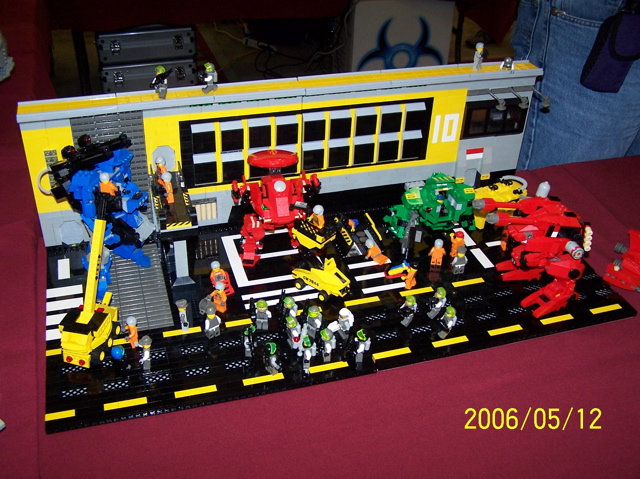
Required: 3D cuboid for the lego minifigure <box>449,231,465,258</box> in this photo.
[{"bbox_3d":[0.199,0.009,1.022,0.024,0.040,0.015,-11,37,-19],"label":"lego minifigure"}]

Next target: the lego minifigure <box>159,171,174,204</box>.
[{"bbox_3d":[-0.201,-0.068,0.922,0.015,0.041,0.022,-16,39,-25],"label":"lego minifigure"}]

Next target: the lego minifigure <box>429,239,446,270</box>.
[{"bbox_3d":[0.170,0.018,1.014,0.023,0.040,0.014,5,35,4],"label":"lego minifigure"}]

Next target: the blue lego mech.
[{"bbox_3d":[-0.274,-0.030,0.915,0.112,0.192,0.108,17,37,19],"label":"blue lego mech"}]

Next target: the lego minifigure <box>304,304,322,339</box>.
[{"bbox_3d":[-0.009,0.104,0.869,0.024,0.041,0.018,22,39,25],"label":"lego minifigure"}]

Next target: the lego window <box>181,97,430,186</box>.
[{"bbox_3d":[-0.010,-0.142,1.025,0.378,0.107,0.020,-8,36,-15],"label":"lego window"}]

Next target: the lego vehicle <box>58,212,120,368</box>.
[{"bbox_3d":[-0.266,0.060,0.813,0.044,0.158,0.112,10,35,10],"label":"lego vehicle"}]

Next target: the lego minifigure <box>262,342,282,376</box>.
[{"bbox_3d":[-0.055,0.140,0.816,0.023,0.042,0.025,-6,35,-12],"label":"lego minifigure"}]

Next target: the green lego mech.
[{"bbox_3d":[0.171,-0.044,1.061,0.150,0.090,0.108,-3,35,-9],"label":"green lego mech"}]

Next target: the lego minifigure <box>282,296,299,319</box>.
[{"bbox_3d":[-0.038,0.091,0.886,0.024,0.041,0.018,31,44,34],"label":"lego minifigure"}]

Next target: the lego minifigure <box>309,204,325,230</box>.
[{"bbox_3d":[-0.004,-0.036,1.027,0.024,0.033,0.022,31,44,34],"label":"lego minifigure"}]

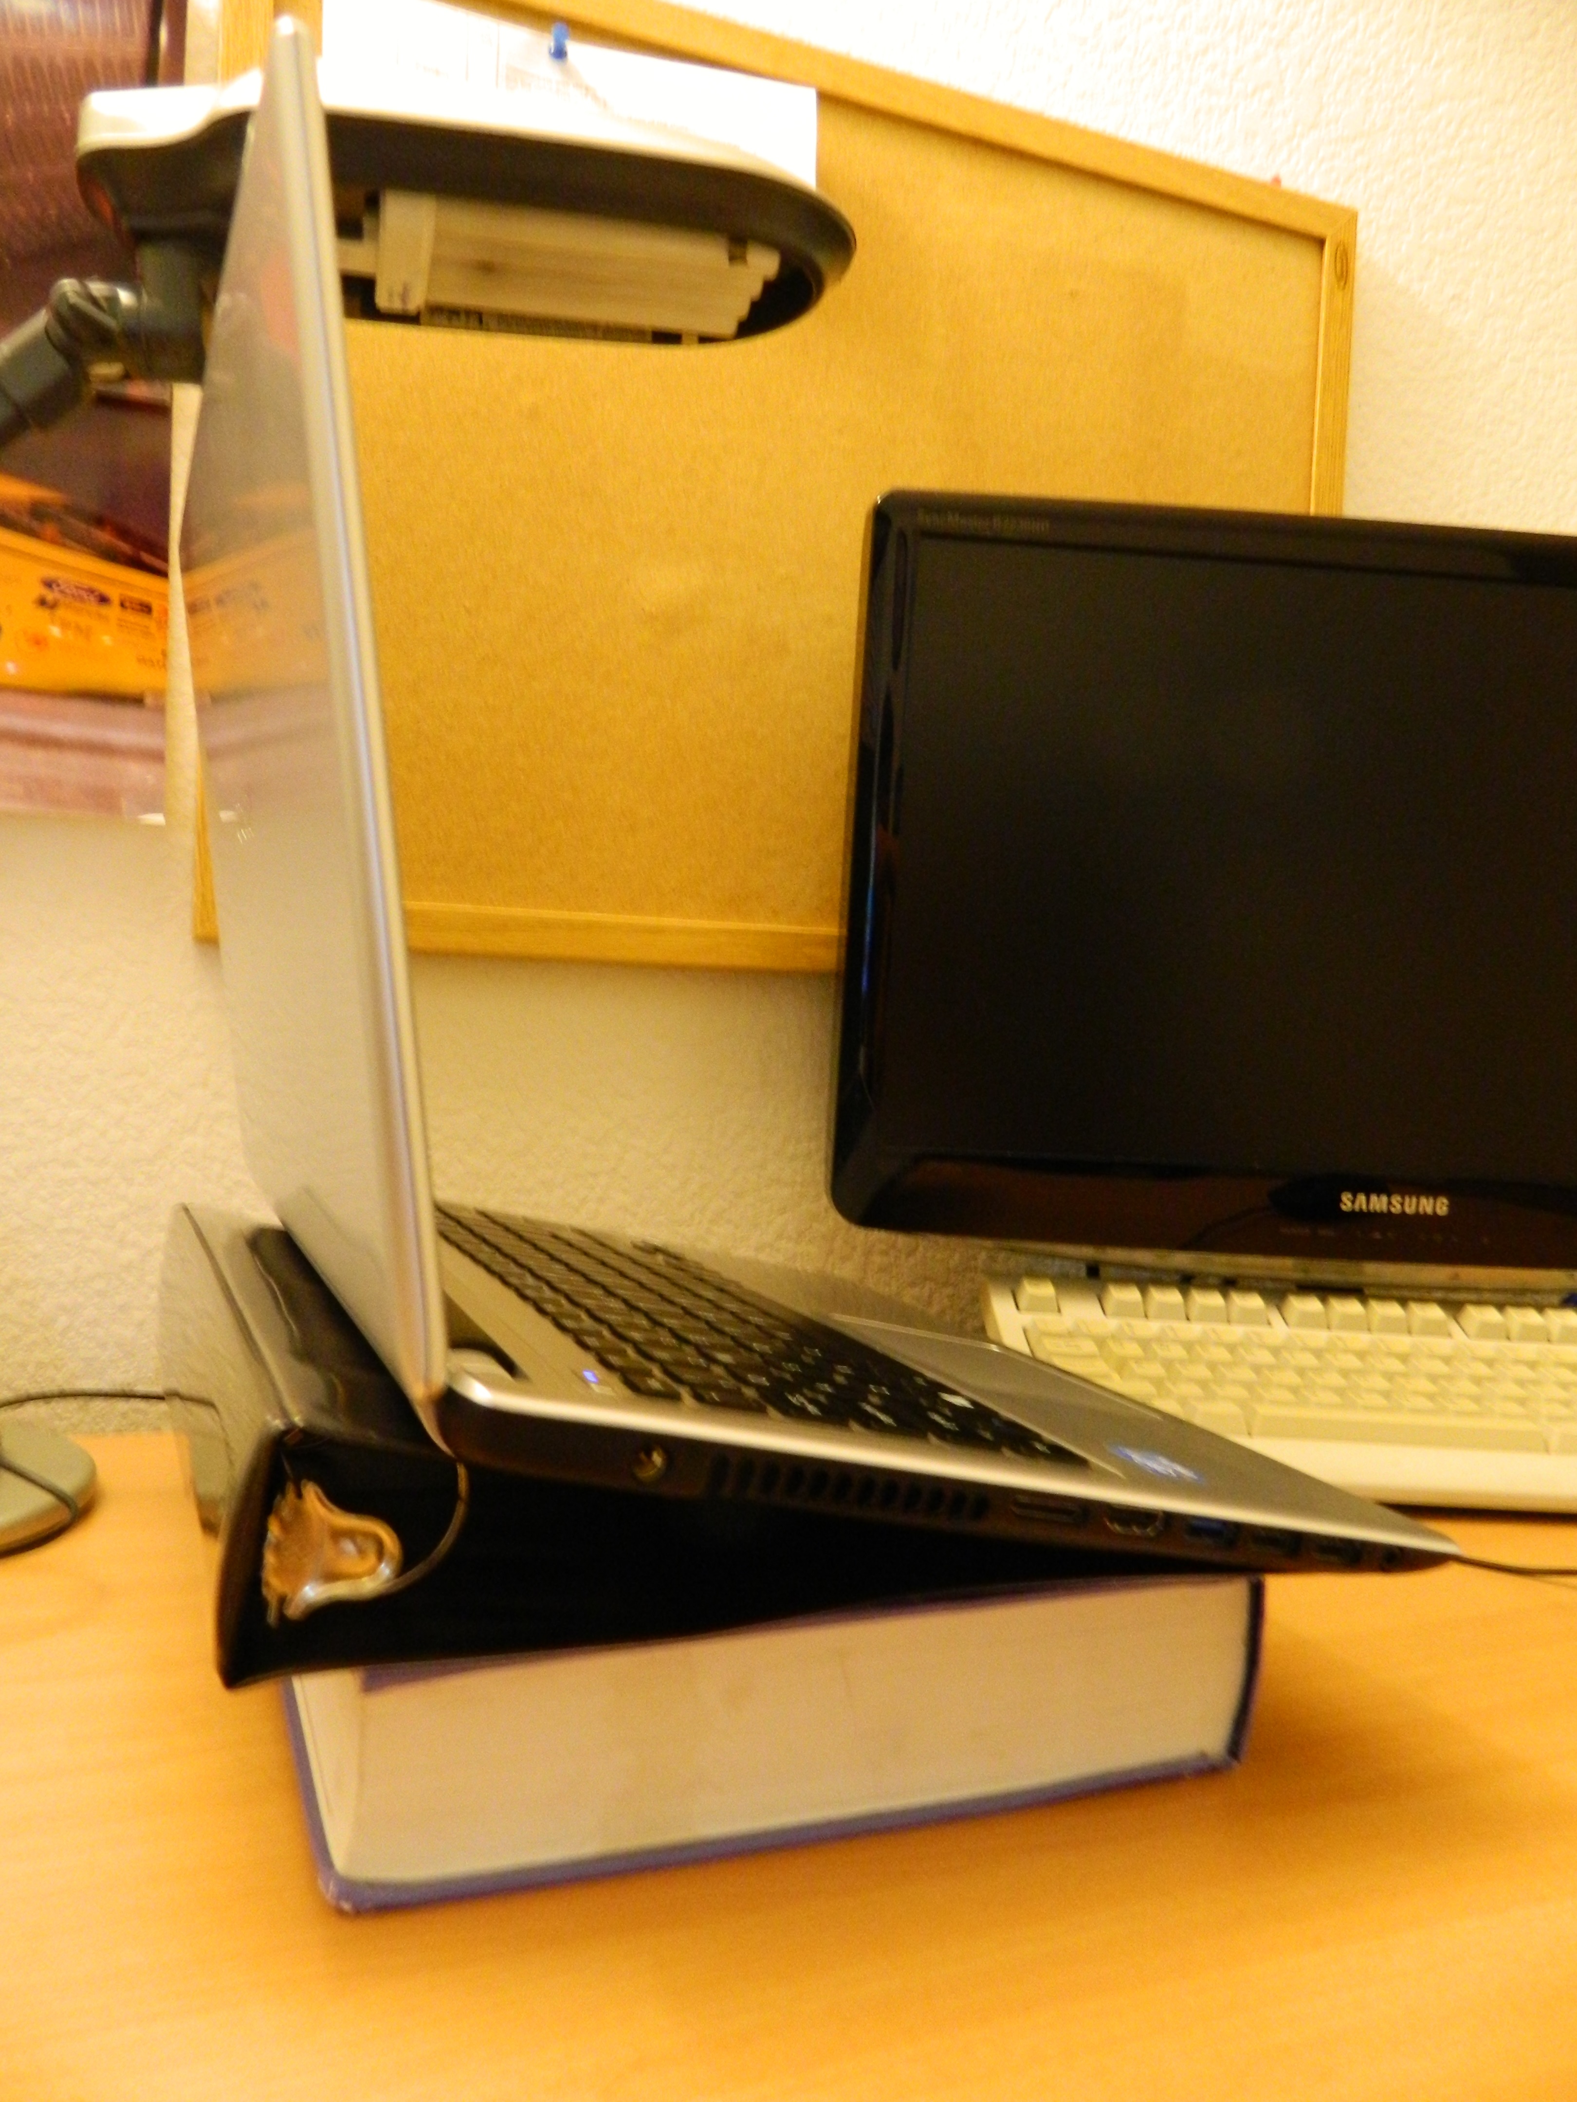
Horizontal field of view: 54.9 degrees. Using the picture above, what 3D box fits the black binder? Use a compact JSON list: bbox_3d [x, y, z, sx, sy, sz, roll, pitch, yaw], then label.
[{"bbox_3d":[-0.057,0.087,0.440,0.216,0.054,0.235,2,4,-24],"label":"black binder"}]

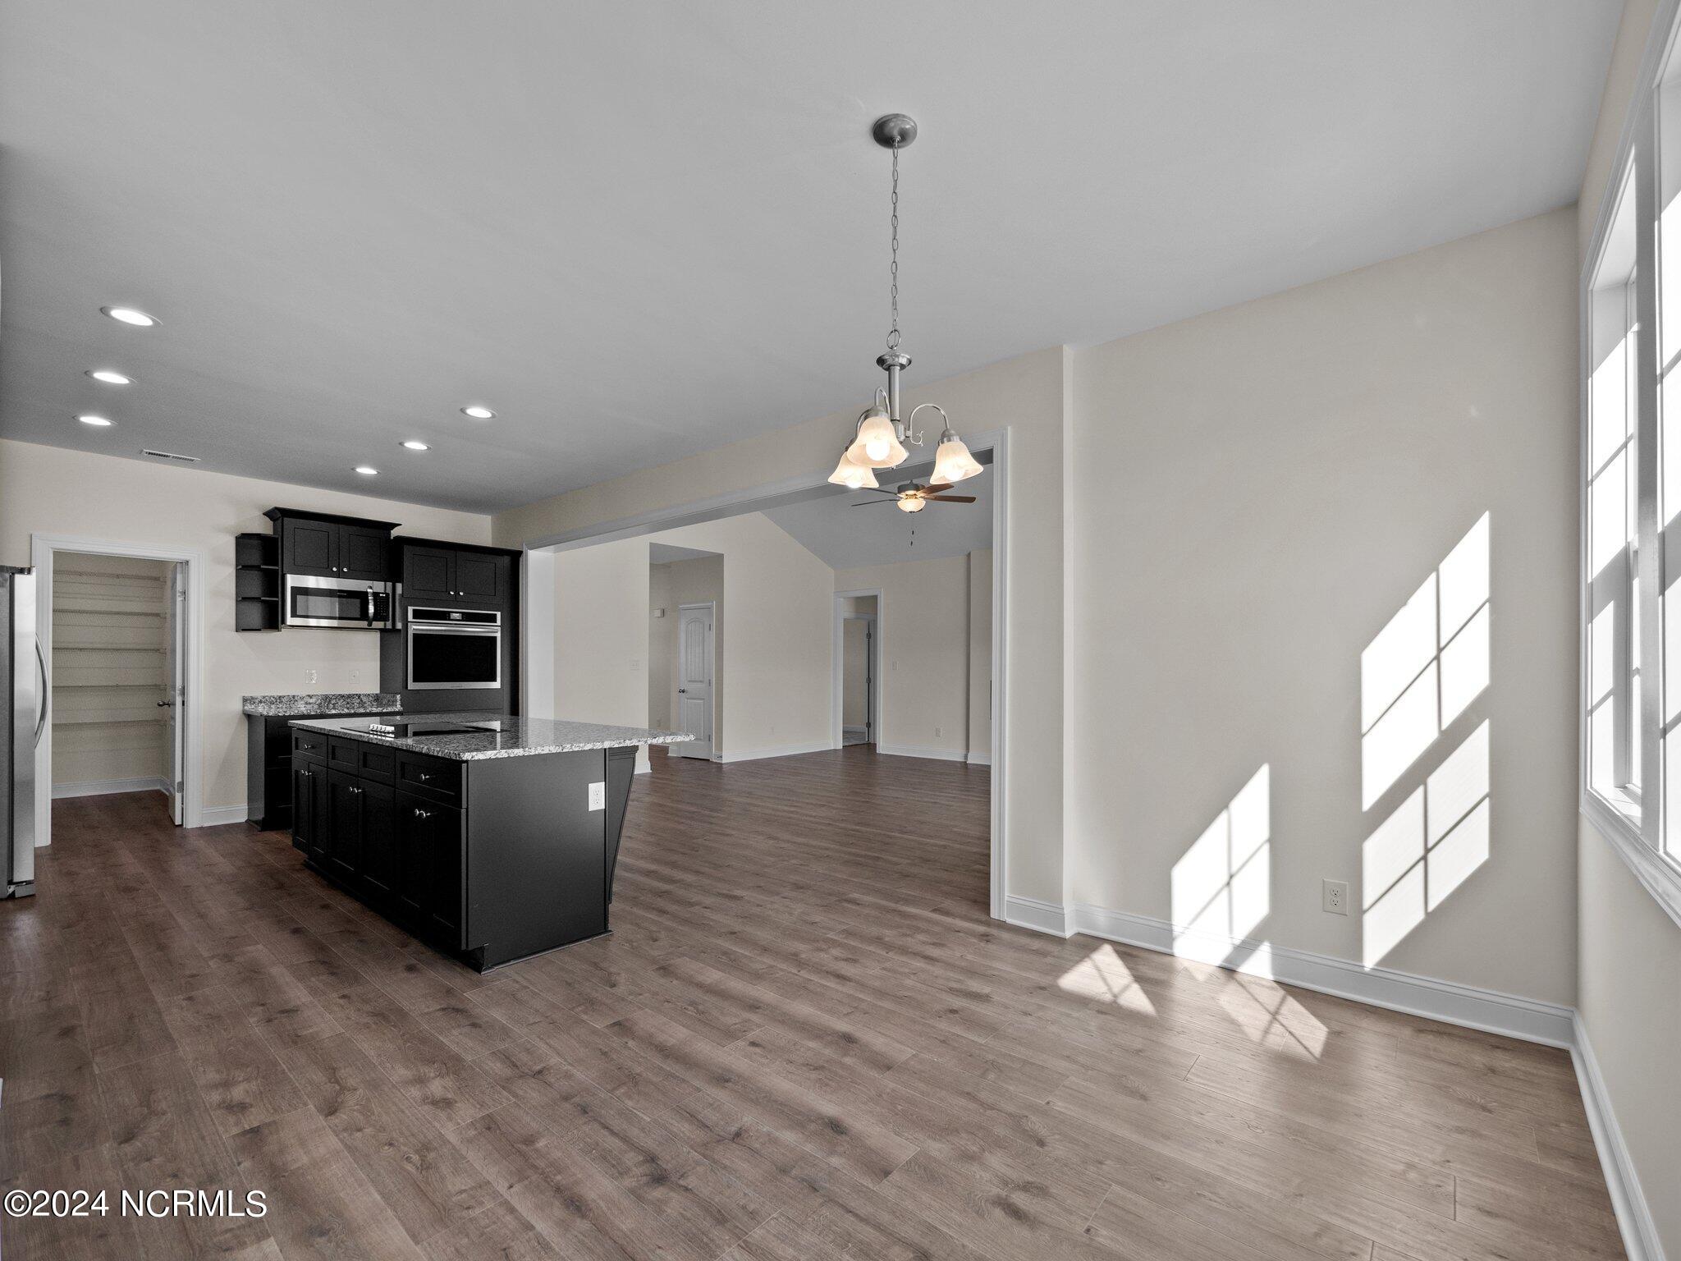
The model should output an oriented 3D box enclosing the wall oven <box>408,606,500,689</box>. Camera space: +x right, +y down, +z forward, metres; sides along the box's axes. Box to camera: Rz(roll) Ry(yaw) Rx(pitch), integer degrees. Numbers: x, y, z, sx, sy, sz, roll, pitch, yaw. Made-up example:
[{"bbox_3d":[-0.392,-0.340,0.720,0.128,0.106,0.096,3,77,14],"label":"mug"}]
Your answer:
[{"bbox_3d":[-3.616,0.157,6.169,0.596,0.716,0.771,-1,-2,41],"label":"wall oven"}]

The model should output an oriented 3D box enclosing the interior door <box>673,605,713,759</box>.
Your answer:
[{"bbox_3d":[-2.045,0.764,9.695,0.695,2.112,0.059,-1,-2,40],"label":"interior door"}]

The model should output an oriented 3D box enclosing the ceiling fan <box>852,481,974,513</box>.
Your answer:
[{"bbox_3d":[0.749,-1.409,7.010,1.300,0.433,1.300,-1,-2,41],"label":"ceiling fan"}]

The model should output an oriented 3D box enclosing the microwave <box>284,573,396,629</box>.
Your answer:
[{"bbox_3d":[-4.257,-0.220,5.755,0.377,0.412,0.742,-2,-3,41],"label":"microwave"}]

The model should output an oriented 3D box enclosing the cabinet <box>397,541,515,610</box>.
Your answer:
[{"bbox_3d":[-3.632,-0.477,6.304,0.622,0.539,0.911,-2,-3,41],"label":"cabinet"}]

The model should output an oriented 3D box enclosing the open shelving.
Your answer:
[{"bbox_3d":[-4.623,-0.371,5.412,0.274,0.760,0.247,-2,-3,41],"label":"open shelving"}]

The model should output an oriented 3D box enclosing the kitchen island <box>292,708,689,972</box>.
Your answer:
[{"bbox_3d":[-2.077,1.031,3.872,2.332,0.941,1.134,-1,-2,40],"label":"kitchen island"}]

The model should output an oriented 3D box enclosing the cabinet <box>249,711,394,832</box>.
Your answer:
[{"bbox_3d":[-4.230,1.093,5.593,0.568,0.853,0.887,-2,-3,41],"label":"cabinet"}]

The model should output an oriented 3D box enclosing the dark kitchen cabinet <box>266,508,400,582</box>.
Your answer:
[{"bbox_3d":[-4.365,-0.721,5.857,0.397,0.559,0.868,-1,-2,41],"label":"dark kitchen cabinet"}]

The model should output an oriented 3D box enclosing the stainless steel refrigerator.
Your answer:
[{"bbox_3d":[-4.972,0.570,3.706,0.902,1.774,0.755,-2,-3,41],"label":"stainless steel refrigerator"}]

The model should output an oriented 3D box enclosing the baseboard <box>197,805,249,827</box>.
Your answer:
[{"bbox_3d":[-4.820,1.447,5.316,0.018,0.127,0.294,-2,-3,41],"label":"baseboard"}]

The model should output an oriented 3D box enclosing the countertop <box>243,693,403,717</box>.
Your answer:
[{"bbox_3d":[-4.239,0.602,5.585,0.588,0.132,0.936,-2,-3,41],"label":"countertop"}]

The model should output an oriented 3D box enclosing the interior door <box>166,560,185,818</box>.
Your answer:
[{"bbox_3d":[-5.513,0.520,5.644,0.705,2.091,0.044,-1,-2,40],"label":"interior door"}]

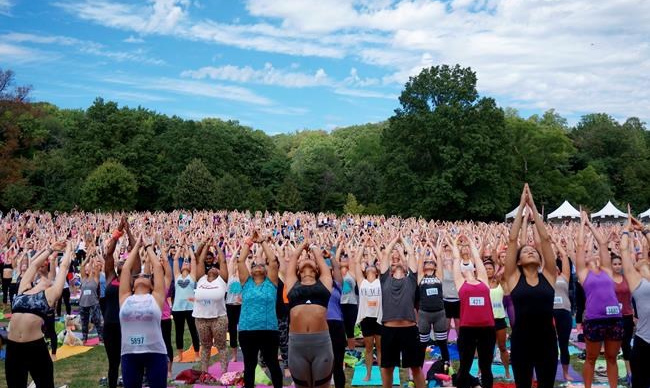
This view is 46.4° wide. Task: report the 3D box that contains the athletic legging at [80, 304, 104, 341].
[{"bbox_3d":[-5.094,2.816,16.600,0.500,0.780,0.300,0,-5,3],"label":"athletic legging"}]

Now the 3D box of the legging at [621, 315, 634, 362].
[{"bbox_3d":[3.777,1.834,9.650,0.350,0.580,0.260,-1,-6,6],"label":"legging"}]

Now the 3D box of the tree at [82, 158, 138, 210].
[{"bbox_3d":[-27.023,-0.815,95.000,7.300,7.000,7.000,0,-3,0],"label":"tree"}]

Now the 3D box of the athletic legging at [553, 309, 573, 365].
[{"bbox_3d":[3.021,1.843,9.800,0.360,0.730,0.270,0,-5,3],"label":"athletic legging"}]

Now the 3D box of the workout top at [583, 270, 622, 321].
[{"bbox_3d":[3.101,1.132,8.450,0.420,0.560,0.300,-7,-11,6],"label":"workout top"}]

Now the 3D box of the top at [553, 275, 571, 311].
[{"bbox_3d":[3.106,1.326,10.100,0.360,0.520,0.250,-1,-11,3],"label":"top"}]

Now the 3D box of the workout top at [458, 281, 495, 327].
[{"bbox_3d":[1.600,1.156,8.000,0.380,0.510,0.290,-4,-11,5],"label":"workout top"}]

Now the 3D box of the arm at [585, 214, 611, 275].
[{"bbox_3d":[3.093,0.562,8.600,0.190,0.660,0.200,-12,-14,6],"label":"arm"}]

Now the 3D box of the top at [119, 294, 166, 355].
[{"bbox_3d":[-1.530,1.094,6.350,0.370,0.520,0.260,0,-15,0],"label":"top"}]

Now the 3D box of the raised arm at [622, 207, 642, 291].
[{"bbox_3d":[2.790,0.504,6.875,0.140,0.740,0.180,3,-12,0],"label":"raised arm"}]

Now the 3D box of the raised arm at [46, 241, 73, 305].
[{"bbox_3d":[-2.138,0.632,6.100,0.160,0.560,0.210,10,-19,11],"label":"raised arm"}]

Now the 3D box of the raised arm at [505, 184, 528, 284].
[{"bbox_3d":[1.434,0.303,5.675,0.130,0.730,0.170,10,-11,0],"label":"raised arm"}]

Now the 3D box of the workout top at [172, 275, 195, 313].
[{"bbox_3d":[-2.289,1.615,12.300,0.360,0.590,0.250,0,-11,0],"label":"workout top"}]

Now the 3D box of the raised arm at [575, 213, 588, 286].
[{"bbox_3d":[2.878,0.600,8.500,0.140,0.820,0.170,-1,-16,6],"label":"raised arm"}]

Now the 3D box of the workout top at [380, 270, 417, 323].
[{"bbox_3d":[0.781,1.089,8.050,0.400,0.580,0.270,0,-16,3],"label":"workout top"}]

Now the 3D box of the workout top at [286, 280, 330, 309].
[{"bbox_3d":[-0.123,0.757,5.650,0.330,0.240,0.240,0,-20,0],"label":"workout top"}]

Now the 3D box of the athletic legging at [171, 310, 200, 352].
[{"bbox_3d":[-2.203,2.155,12.050,0.430,0.700,0.280,0,-3,3],"label":"athletic legging"}]

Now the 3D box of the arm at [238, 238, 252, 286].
[{"bbox_3d":[-0.871,0.729,8.300,0.170,0.510,0.200,0,-5,3],"label":"arm"}]

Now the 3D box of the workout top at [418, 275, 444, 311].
[{"bbox_3d":[1.476,1.379,10.500,0.350,0.540,0.250,0,-16,5],"label":"workout top"}]

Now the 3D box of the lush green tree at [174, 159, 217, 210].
[{"bbox_3d":[-17.093,-0.990,100.000,5.400,7.800,5.400,0,-5,0],"label":"lush green tree"}]

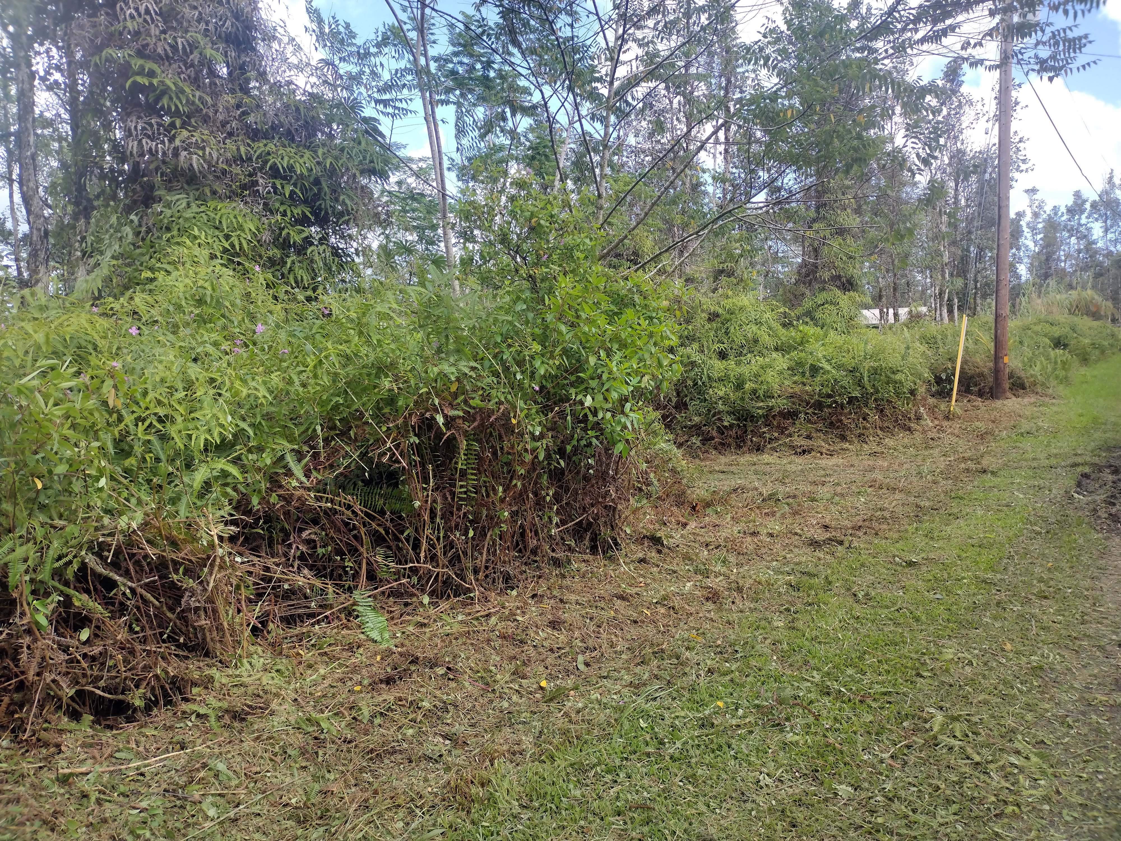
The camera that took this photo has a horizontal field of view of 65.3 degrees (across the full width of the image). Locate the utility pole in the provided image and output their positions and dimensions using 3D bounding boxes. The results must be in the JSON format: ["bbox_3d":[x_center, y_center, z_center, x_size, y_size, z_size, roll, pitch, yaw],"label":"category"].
[{"bbox_3d":[10.189,-5.512,20.056,0.300,10.000,0.300,-2,5,0],"label":"utility pole"}]

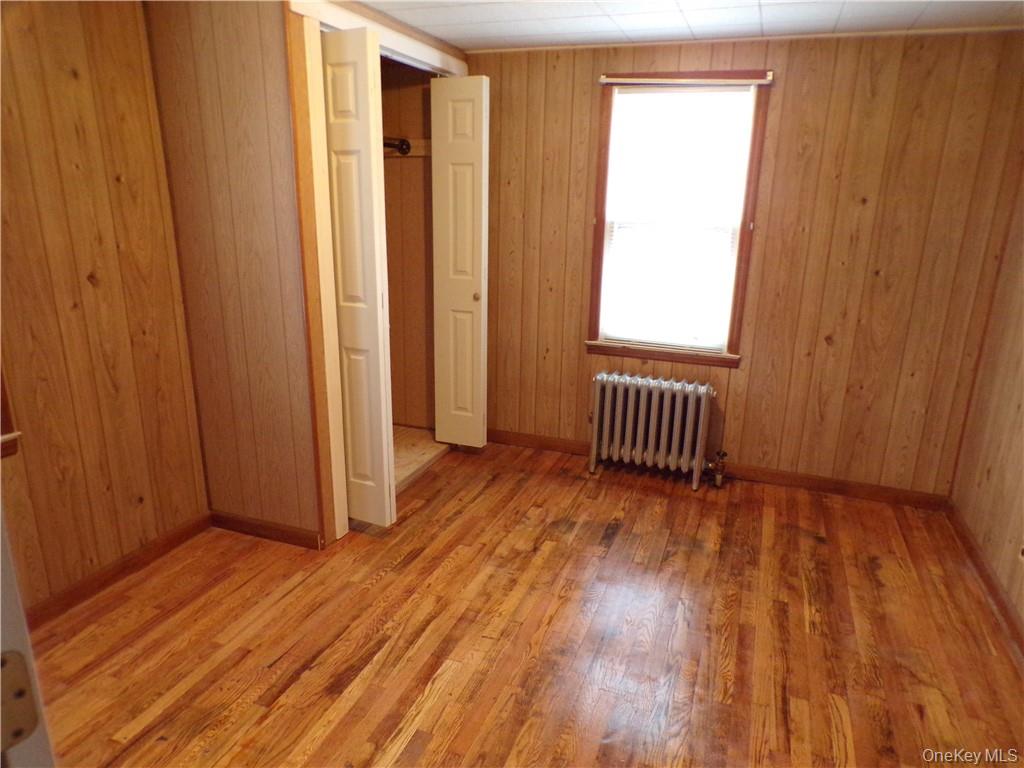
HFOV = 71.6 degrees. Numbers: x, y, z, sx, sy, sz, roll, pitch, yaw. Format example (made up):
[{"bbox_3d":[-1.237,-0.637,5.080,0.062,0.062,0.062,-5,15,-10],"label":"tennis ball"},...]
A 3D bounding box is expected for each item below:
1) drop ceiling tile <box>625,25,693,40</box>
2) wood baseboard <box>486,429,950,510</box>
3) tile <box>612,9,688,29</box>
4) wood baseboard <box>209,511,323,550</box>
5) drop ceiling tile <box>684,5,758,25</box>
[{"bbox_3d":[0.688,-1.631,3.301,0.299,0.015,0.308,7,17,19],"label":"drop ceiling tile"},{"bbox_3d":[0.961,0.447,3.960,2.606,0.080,0.016,7,17,19],"label":"wood baseboard"},{"bbox_3d":[0.583,-1.554,3.022,0.299,0.015,0.307,7,17,19],"label":"tile"},{"bbox_3d":[-1.084,0.641,3.127,0.586,0.080,0.016,7,17,19],"label":"wood baseboard"},{"bbox_3d":[0.866,-1.520,2.925,0.302,0.015,0.307,7,17,19],"label":"drop ceiling tile"}]

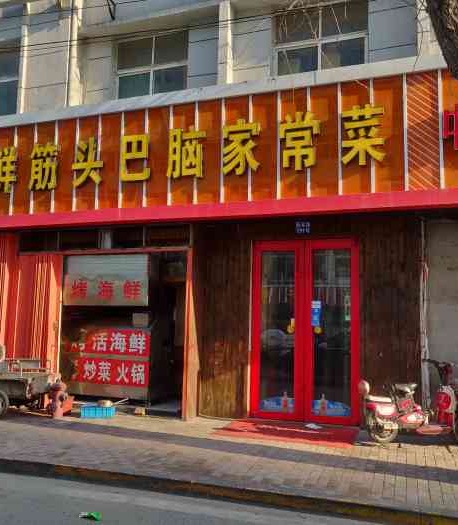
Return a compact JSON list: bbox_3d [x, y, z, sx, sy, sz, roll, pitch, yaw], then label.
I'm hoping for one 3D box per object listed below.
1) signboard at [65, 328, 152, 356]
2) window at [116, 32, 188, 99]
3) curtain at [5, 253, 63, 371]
[{"bbox_3d":[-2.157,1.409,8.941,1.685,0.464,0.040,-1,-8,18],"label":"signboard"},{"bbox_3d":[-1.429,-3.516,9.389,1.450,1.421,0.120,-1,-8,18],"label":"window"},{"bbox_3d":[-3.540,1.084,9.350,0.999,2.467,0.200,-1,-8,18],"label":"curtain"}]

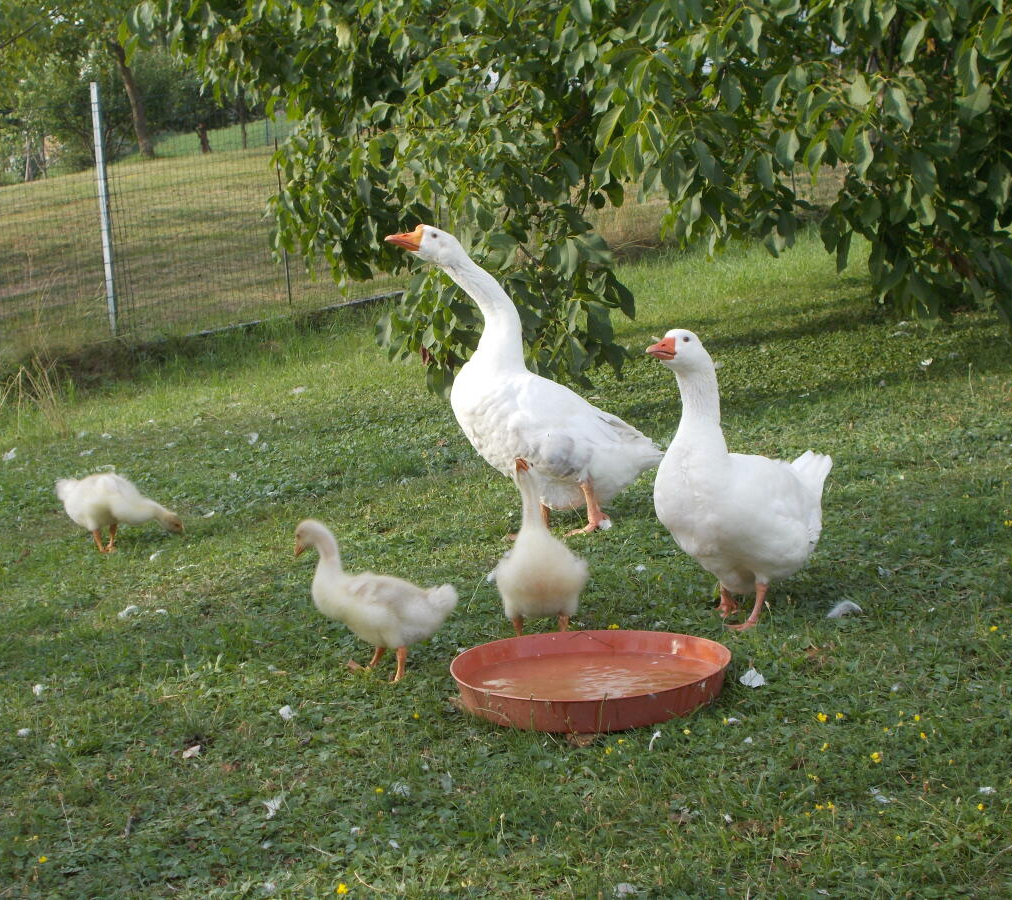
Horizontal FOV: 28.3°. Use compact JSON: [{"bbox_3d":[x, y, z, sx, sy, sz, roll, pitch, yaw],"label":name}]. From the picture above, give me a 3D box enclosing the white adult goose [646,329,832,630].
[{"bbox_3d":[0.516,0.058,4.445,0.310,0.657,0.600,5,12,42],"label":"white adult goose"}]

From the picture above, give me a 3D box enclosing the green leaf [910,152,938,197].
[{"bbox_3d":[1.516,-1.004,7.300,0.090,0.167,0.040,-3,9,0],"label":"green leaf"}]

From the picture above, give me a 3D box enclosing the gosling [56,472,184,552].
[{"bbox_3d":[-1.073,0.169,5.598,0.333,0.217,0.150,-2,9,4],"label":"gosling"}]

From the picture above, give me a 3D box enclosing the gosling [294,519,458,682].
[{"bbox_3d":[-0.269,0.305,4.171,0.340,0.334,0.150,-4,9,-8],"label":"gosling"}]

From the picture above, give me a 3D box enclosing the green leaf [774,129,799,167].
[{"bbox_3d":[0.994,-1.065,7.100,0.087,0.141,0.040,-3,9,0],"label":"green leaf"}]

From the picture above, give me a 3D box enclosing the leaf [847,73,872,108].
[{"bbox_3d":[1.248,-1.270,7.100,0.087,0.127,0.040,-3,9,0],"label":"leaf"}]

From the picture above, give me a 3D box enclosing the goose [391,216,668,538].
[{"bbox_3d":[0.047,-0.188,5.434,0.780,0.842,0.300,-7,9,-23],"label":"goose"}]

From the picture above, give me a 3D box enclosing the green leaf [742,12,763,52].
[{"bbox_3d":[0.871,-1.474,7.100,0.067,0.141,0.040,-3,9,0],"label":"green leaf"}]

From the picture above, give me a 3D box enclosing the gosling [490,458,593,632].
[{"bbox_3d":[0.077,0.213,4.337,0.200,0.397,0.260,-2,9,6],"label":"gosling"}]

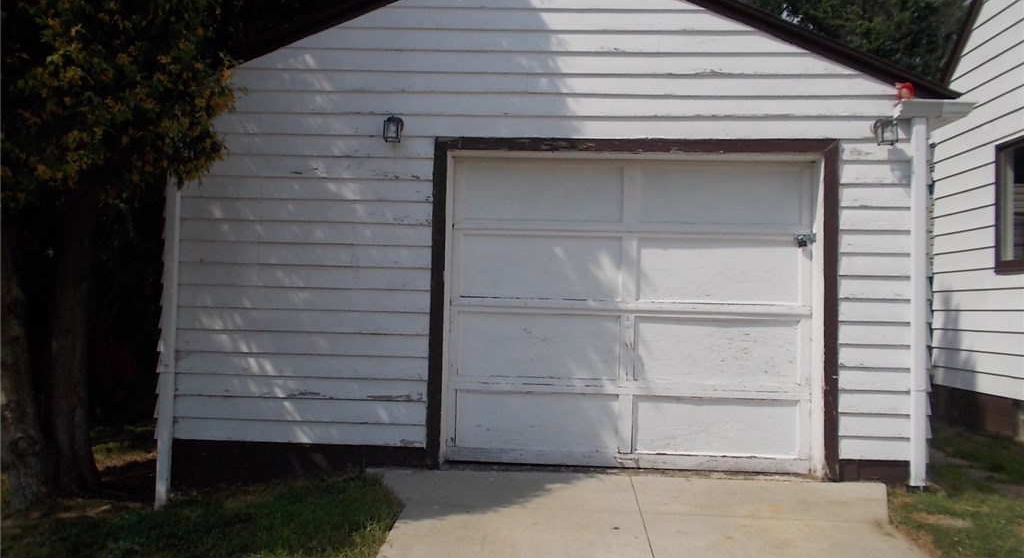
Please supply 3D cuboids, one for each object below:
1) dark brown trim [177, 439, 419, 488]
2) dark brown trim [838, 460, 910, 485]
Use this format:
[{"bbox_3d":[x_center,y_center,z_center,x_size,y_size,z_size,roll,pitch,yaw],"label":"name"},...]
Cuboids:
[{"bbox_3d":[-1.409,1.240,5.693,1.712,0.313,0.070,1,-3,3],"label":"dark brown trim"},{"bbox_3d":[2.319,1.235,5.505,0.462,0.158,0.060,1,-3,3],"label":"dark brown trim"}]

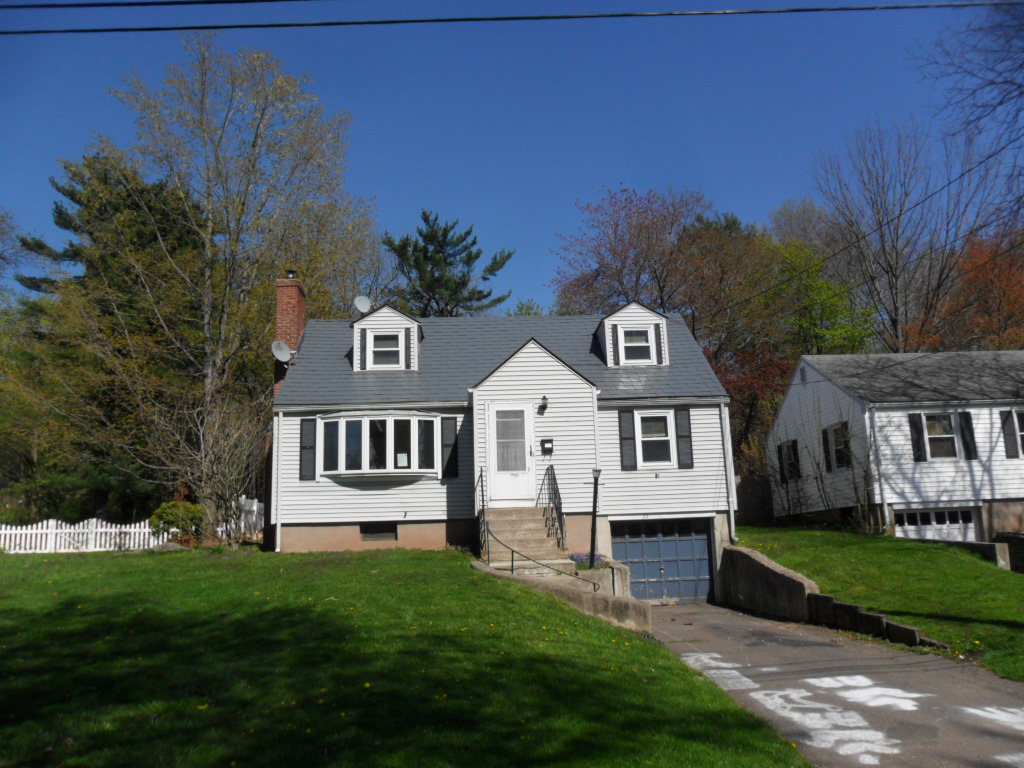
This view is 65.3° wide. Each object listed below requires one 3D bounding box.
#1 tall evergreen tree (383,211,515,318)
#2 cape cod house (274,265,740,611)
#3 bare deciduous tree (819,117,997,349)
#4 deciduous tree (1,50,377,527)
[{"bbox_3d":[-3.055,-0.778,37.827,7.200,15.586,7.000,-2,-11,0],"label":"tall evergreen tree"},{"bbox_3d":[-0.631,1.159,21.572,11.422,9.030,9.470,-1,-11,-4],"label":"cape cod house"},{"bbox_3d":[17.890,-3.207,36.128,8.400,18.440,8.000,-2,-11,0],"label":"bare deciduous tree"},{"bbox_3d":[-9.125,-3.064,23.029,10.200,15.328,9.000,-2,-11,0],"label":"deciduous tree"}]

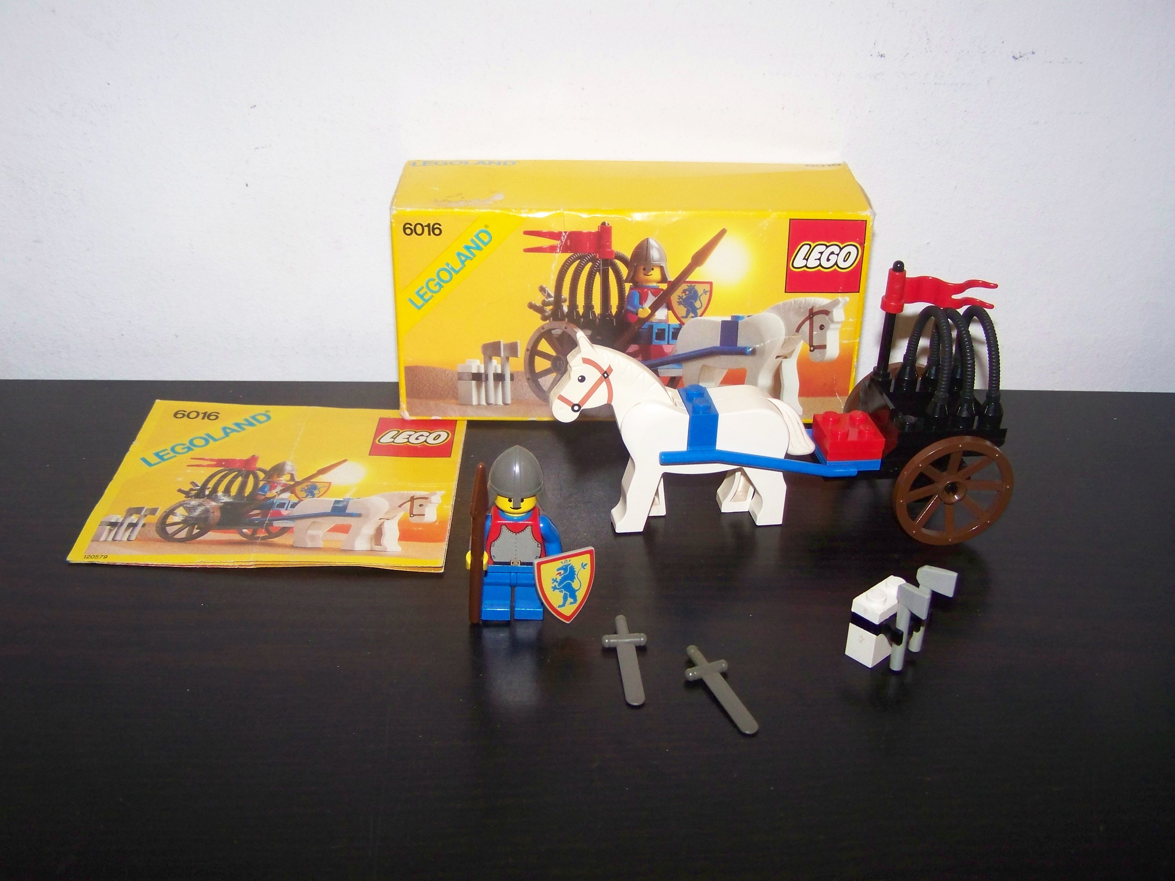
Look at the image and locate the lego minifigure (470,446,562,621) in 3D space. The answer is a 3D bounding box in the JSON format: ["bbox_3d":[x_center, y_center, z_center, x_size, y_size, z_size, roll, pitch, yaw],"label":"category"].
[{"bbox_3d":[-0.018,0.022,0.315,0.024,0.044,0.015,1,28,0],"label":"lego minifigure"}]

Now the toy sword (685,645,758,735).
[{"bbox_3d":[0.031,0.057,0.296,0.011,0.003,0.033,-9,30,-18],"label":"toy sword"}]

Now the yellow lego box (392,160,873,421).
[{"bbox_3d":[0.013,-0.049,0.422,0.144,0.070,0.051,0,28,-1],"label":"yellow lego box"}]

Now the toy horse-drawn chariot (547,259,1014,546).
[{"bbox_3d":[0.053,-0.011,0.353,0.127,0.070,0.048,-3,28,-7],"label":"toy horse-drawn chariot"}]

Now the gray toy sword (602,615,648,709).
[{"bbox_3d":[0.010,0.052,0.305,0.011,0.003,0.034,-1,28,-5],"label":"gray toy sword"}]

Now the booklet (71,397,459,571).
[{"bbox_3d":[-0.088,0.010,0.379,0.099,0.003,0.092,1,28,-1],"label":"booklet"}]

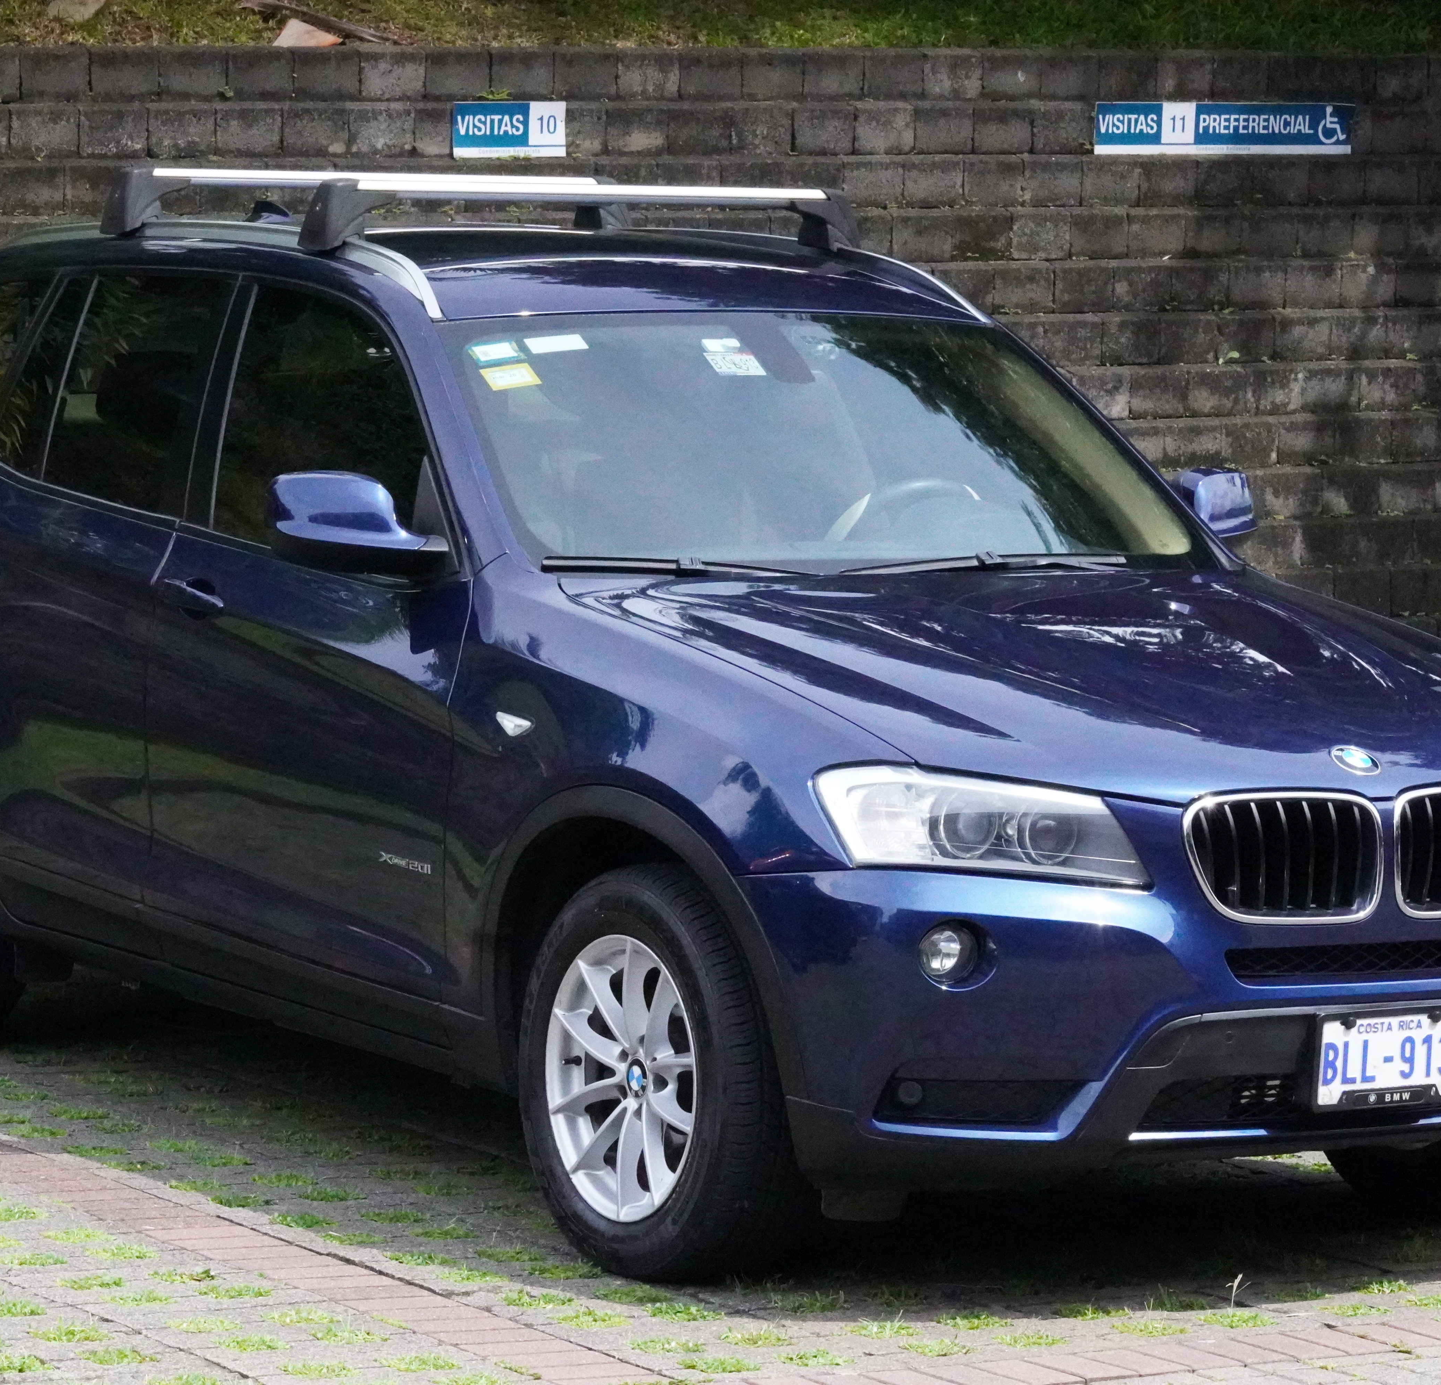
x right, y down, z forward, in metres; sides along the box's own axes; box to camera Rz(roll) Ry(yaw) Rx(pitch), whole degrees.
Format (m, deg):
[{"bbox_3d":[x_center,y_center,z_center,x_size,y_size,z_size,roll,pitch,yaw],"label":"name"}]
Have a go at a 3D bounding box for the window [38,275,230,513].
[{"bbox_3d":[-1.100,-0.583,12.360,0.040,0.470,0.675,22,-6,-33],"label":"window"}]

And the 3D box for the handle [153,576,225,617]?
[{"bbox_3d":[-0.961,-0.170,11.790,0.055,0.050,0.225,-1,11,-33],"label":"handle"}]

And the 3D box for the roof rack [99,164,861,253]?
[{"bbox_3d":[-0.465,-0.945,12.694,1.240,0.143,0.930,-2,6,-33],"label":"roof rack"}]

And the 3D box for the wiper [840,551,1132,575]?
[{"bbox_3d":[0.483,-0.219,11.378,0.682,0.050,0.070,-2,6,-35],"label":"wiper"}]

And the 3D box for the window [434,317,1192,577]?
[{"bbox_3d":[0.206,-0.426,11.629,1.420,0.110,0.810,-1,42,-33],"label":"window"}]

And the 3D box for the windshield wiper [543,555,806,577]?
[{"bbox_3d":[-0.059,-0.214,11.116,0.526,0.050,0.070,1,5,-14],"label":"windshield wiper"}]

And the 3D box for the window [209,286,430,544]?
[{"bbox_3d":[-0.700,-0.486,11.726,0.050,0.487,0.902,22,-6,-33],"label":"window"}]

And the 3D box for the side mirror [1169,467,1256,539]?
[{"bbox_3d":[0.941,-0.356,12.284,0.210,0.155,0.175,-2,6,-33],"label":"side mirror"}]

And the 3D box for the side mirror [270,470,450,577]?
[{"bbox_3d":[-0.630,-0.293,11.223,0.260,0.185,0.180,-1,6,-33],"label":"side mirror"}]

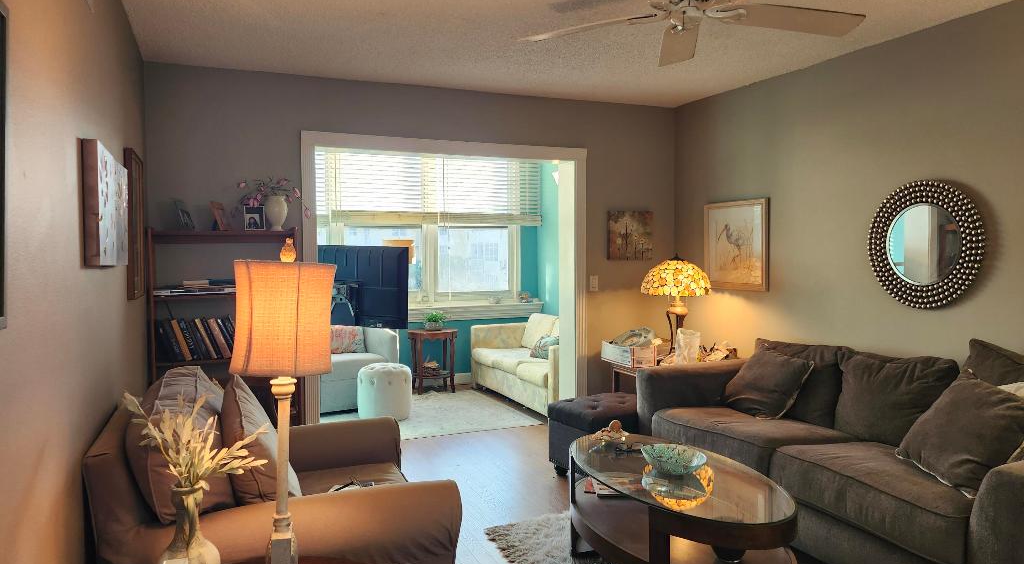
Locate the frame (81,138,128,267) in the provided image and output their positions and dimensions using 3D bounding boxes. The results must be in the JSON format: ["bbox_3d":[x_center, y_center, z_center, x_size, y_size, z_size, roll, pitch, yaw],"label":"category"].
[{"bbox_3d":[-1.352,-0.240,2.288,0.036,0.370,0.720,-1,3,-24],"label":"frame"}]

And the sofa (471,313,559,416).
[{"bbox_3d":[0.321,0.705,6.319,0.790,0.780,1.760,-1,3,-24],"label":"sofa"}]

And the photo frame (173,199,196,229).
[{"bbox_3d":[-1.778,-0.358,3.686,0.030,0.170,0.130,-20,-3,16],"label":"photo frame"}]

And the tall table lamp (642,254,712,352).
[{"bbox_3d":[1.088,0.162,4.536,0.465,0.690,0.465,0,2,0],"label":"tall table lamp"}]

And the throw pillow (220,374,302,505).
[{"bbox_3d":[-0.872,0.516,2.339,0.170,0.450,0.430,-21,9,-18],"label":"throw pillow"}]

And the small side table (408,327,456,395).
[{"bbox_3d":[-0.753,0.751,6.456,0.400,0.595,0.300,-2,3,-24],"label":"small side table"}]

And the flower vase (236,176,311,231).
[{"bbox_3d":[-1.409,-0.464,4.019,0.402,0.324,0.300,-2,3,-24],"label":"flower vase"}]

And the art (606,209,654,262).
[{"bbox_3d":[0.900,-0.352,5.197,0.393,0.372,0.035,-2,3,-24],"label":"art"}]

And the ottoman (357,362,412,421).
[{"bbox_3d":[-1.066,0.907,5.708,0.455,0.420,0.455,-1,3,-24],"label":"ottoman"}]

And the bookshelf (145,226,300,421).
[{"bbox_3d":[-1.645,0.431,3.969,0.785,1.482,0.280,-2,3,-24],"label":"bookshelf"}]

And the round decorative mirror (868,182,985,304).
[{"bbox_3d":[2.030,-0.185,3.362,0.050,0.625,0.620,-1,3,-24],"label":"round decorative mirror"}]

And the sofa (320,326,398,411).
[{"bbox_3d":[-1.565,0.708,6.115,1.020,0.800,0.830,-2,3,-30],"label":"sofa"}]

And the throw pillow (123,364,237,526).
[{"bbox_3d":[-1.065,0.492,2.253,0.190,0.450,0.450,-7,4,-8],"label":"throw pillow"}]

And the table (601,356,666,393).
[{"bbox_3d":[1.047,0.847,4.606,0.580,0.545,0.580,-2,3,-24],"label":"table"}]

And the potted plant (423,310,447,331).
[{"bbox_3d":[-0.728,0.359,6.443,0.217,0.189,0.217,-2,3,-24],"label":"potted plant"}]

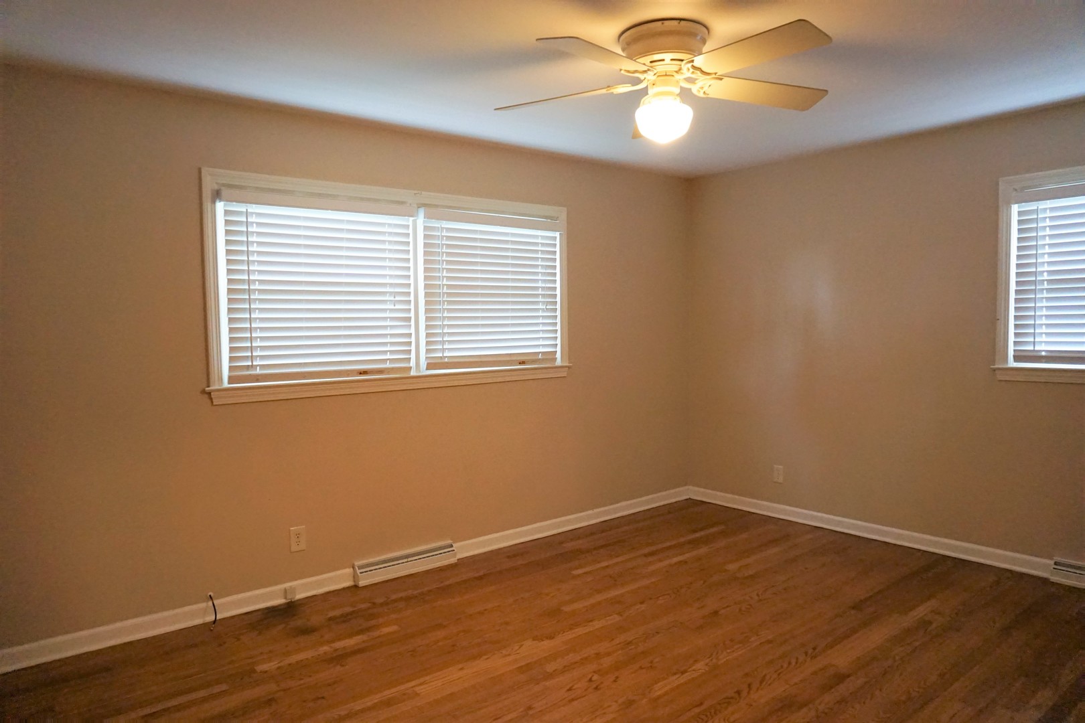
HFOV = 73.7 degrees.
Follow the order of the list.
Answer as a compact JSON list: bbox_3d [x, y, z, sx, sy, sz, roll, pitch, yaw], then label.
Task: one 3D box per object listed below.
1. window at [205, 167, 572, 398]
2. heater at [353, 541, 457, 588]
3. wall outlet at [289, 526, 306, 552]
[{"bbox_3d":[-0.695,-0.393,4.019,2.236,1.091,0.068,-3,4,-39],"label":"window"},{"bbox_3d":[-0.749,1.117,4.011,0.607,0.113,0.071,-3,4,-39],"label":"heater"},{"bbox_3d":[-1.236,0.898,3.650,0.074,0.123,0.009,-3,4,-39],"label":"wall outlet"}]

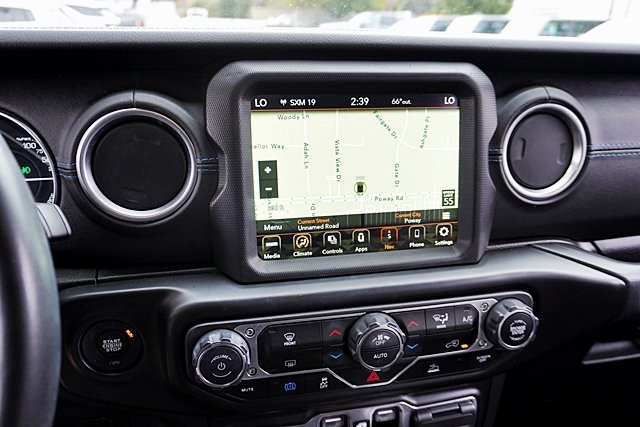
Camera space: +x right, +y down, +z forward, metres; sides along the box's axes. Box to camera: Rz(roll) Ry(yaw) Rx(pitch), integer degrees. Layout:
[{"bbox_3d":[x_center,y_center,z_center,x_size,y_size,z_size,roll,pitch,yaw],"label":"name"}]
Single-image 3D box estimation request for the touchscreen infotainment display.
[{"bbox_3d":[0.032,-0.032,0.397,0.174,0.131,0.020,-3,9,-11],"label":"touchscreen infotainment display"}]

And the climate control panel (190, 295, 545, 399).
[{"bbox_3d":[0.040,0.108,0.377,0.278,0.075,0.035,-3,13,-10],"label":"climate control panel"}]

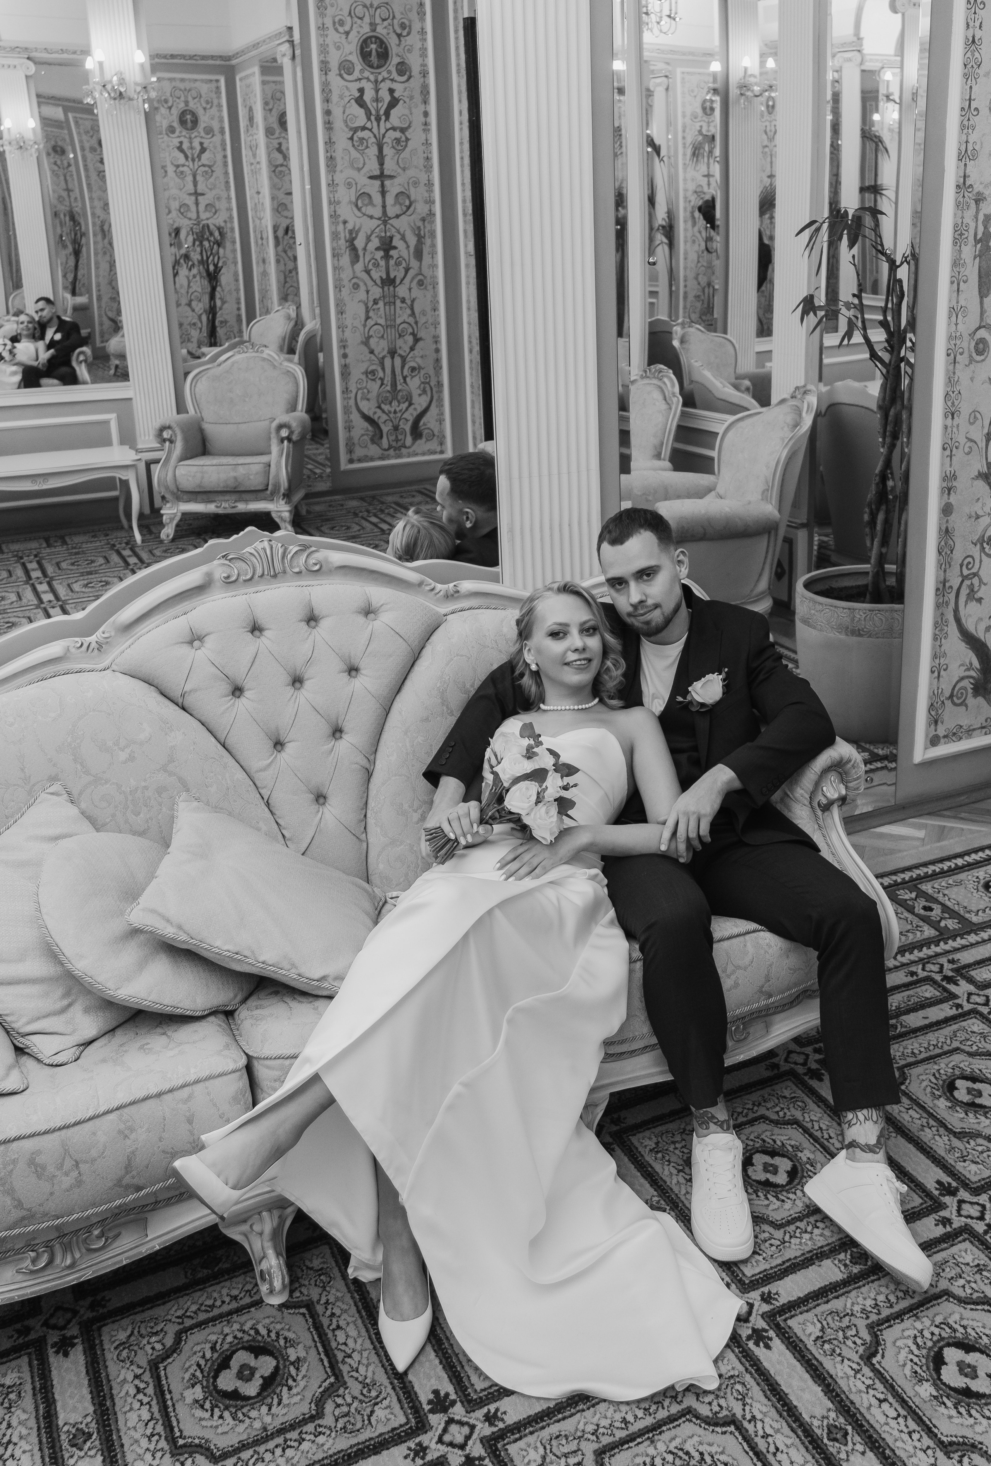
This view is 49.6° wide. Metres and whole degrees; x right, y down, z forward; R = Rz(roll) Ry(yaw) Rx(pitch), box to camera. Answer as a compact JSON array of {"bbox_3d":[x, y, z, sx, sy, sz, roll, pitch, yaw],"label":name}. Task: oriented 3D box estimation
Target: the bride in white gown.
[{"bbox_3d":[0.030,0.370,1.920,0.900,1.110,0.960,5,22,15],"label":"bride in white gown"}]

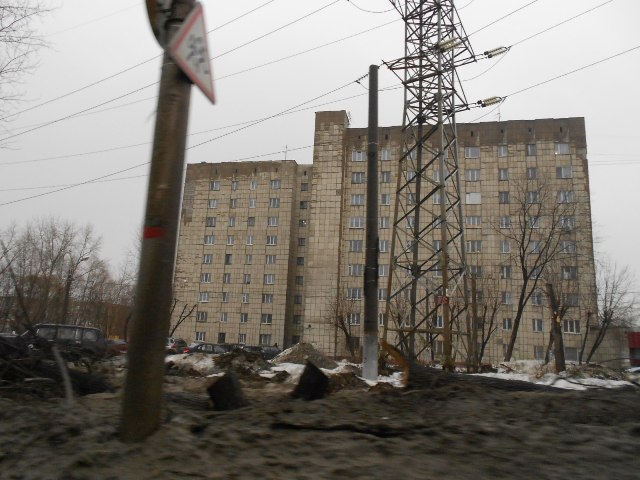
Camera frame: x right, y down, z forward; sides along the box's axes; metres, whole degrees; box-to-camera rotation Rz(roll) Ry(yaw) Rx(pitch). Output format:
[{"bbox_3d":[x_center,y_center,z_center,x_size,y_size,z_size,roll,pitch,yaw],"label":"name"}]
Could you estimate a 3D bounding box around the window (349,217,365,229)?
[{"bbox_3d":[4.535,-2.033,58.344,1.680,1.430,0.200,0,-11,13],"label":"window"}]

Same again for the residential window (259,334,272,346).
[{"bbox_3d":[-7.641,14.115,67.746,1.620,1.430,0.200,0,-11,13],"label":"residential window"}]

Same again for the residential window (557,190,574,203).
[{"bbox_3d":[27.424,-4.745,53.642,1.680,1.430,0.200,0,-11,13],"label":"residential window"}]

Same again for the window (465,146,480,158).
[{"bbox_3d":[18.132,-10.369,56.929,1.680,1.430,0.200,0,-11,13],"label":"window"}]

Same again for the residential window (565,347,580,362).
[{"bbox_3d":[26.549,11.959,50.374,1.557,1.371,0.150,0,-11,13],"label":"residential window"}]

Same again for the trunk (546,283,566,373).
[{"bbox_3d":[13.776,5.097,28.000,1.150,5.242,0.850,0,-11,13],"label":"trunk"}]

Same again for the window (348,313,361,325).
[{"bbox_3d":[3.922,9.153,56.017,1.615,1.325,0.150,0,-11,13],"label":"window"}]

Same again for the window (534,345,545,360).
[{"bbox_3d":[23.299,11.962,51.101,0.996,1.381,0.150,0,-11,13],"label":"window"}]

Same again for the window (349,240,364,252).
[{"bbox_3d":[4.344,0.730,57.660,1.578,1.364,0.150,0,-11,13],"label":"window"}]

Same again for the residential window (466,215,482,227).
[{"bbox_3d":[17.690,-2.035,55.244,1.647,1.350,0.150,0,-11,13],"label":"residential window"}]

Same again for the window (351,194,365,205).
[{"bbox_3d":[4.622,-4.893,58.759,1.593,1.355,0.150,0,-11,13],"label":"window"}]

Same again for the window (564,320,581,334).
[{"bbox_3d":[26.733,9.176,50.907,1.599,1.363,0.150,0,-11,13],"label":"window"}]

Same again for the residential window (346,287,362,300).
[{"bbox_3d":[4.062,6.323,56.569,1.649,1.321,0.150,0,-11,13],"label":"residential window"}]

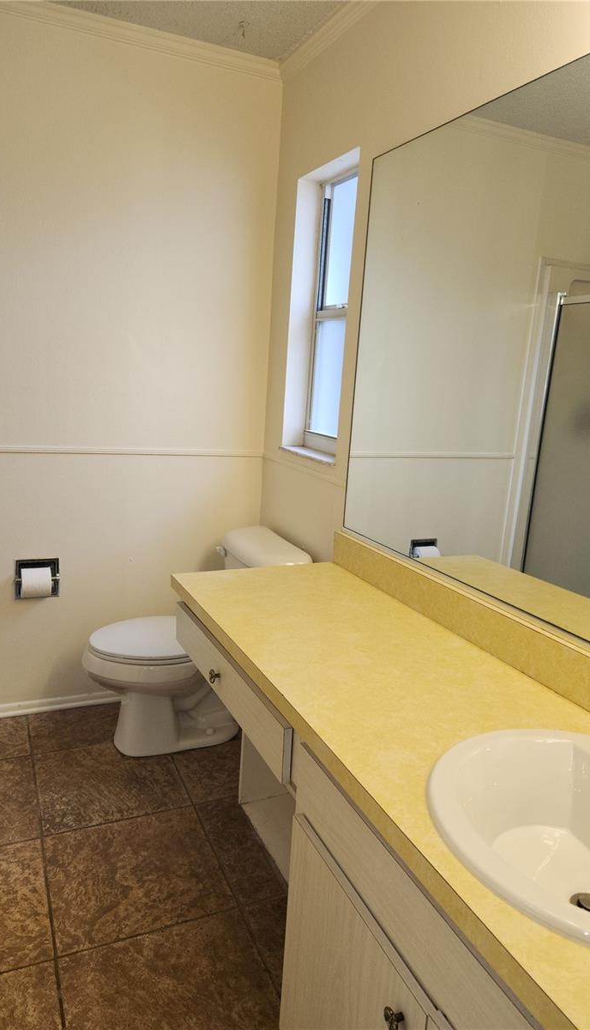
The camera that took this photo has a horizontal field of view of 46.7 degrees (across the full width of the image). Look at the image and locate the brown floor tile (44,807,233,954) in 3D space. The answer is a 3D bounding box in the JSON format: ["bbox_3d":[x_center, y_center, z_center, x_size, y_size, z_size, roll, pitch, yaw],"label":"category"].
[{"bbox_3d":[-0.435,0.971,1.863,0.444,0.010,0.444,-2,12,-24],"label":"brown floor tile"}]

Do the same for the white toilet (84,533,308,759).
[{"bbox_3d":[-0.400,0.465,2.530,0.755,0.725,0.475,-2,12,-24],"label":"white toilet"}]

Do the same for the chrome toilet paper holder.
[{"bbox_3d":[-0.963,0.241,2.561,0.154,0.149,0.070,-2,12,-24],"label":"chrome toilet paper holder"}]

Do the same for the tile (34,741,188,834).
[{"bbox_3d":[-0.617,0.880,2.265,0.444,0.010,0.444,-2,12,-24],"label":"tile"}]

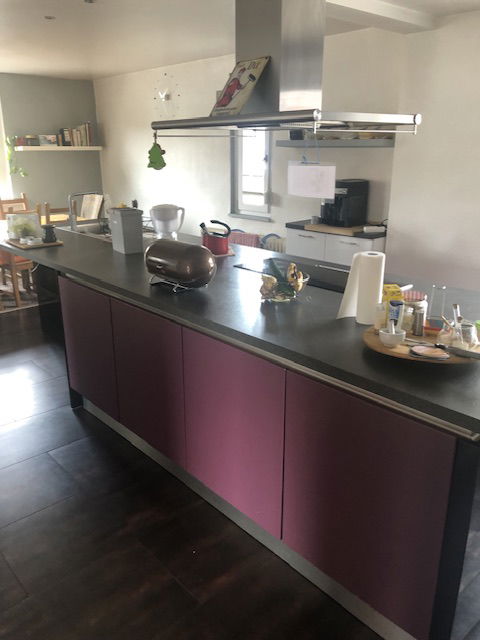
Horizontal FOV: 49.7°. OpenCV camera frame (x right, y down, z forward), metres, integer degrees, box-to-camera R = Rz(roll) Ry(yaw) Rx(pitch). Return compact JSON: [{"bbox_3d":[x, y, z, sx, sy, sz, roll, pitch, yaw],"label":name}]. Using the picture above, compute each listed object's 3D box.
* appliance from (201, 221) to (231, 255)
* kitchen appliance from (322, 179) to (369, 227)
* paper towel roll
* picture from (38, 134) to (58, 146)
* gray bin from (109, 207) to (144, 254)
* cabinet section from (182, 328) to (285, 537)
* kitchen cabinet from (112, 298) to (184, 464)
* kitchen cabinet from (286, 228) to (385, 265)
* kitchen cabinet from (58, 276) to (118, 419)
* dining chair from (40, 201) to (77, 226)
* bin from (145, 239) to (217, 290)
[{"bbox_3d":[-0.145,-0.507,3.164,0.205,0.195,0.167,9,20,26],"label":"appliance"},{"bbox_3d":[0.928,-1.033,4.590,0.360,0.375,0.295,-16,24,-39],"label":"kitchen appliance"},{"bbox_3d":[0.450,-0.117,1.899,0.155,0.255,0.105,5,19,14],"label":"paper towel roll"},{"bbox_3d":[-2.609,-2.444,7.059,0.265,0.150,0.030,-16,24,-39],"label":"picture"},{"bbox_3d":[-0.723,-0.578,3.333,0.145,0.272,0.205,-12,22,-34],"label":"gray bin"},{"bbox_3d":[0.169,0.372,2.261,0.580,0.706,0.600,-16,24,-40],"label":"cabinet section"},{"bbox_3d":[-0.237,0.230,2.648,0.560,0.700,0.600,-16,24,-39],"label":"kitchen cabinet"},{"bbox_3d":[0.976,-0.408,4.844,0.580,0.860,0.931,-16,24,-39],"label":"kitchen cabinet"},{"bbox_3d":[-0.638,0.093,3.072,0.560,0.700,0.600,-16,24,-39],"label":"kitchen cabinet"},{"bbox_3d":[-2.253,-0.977,6.444,0.425,0.980,0.460,-16,24,-39],"label":"dining chair"},{"bbox_3d":[-0.280,-0.260,2.417,0.200,0.207,0.375,-16,24,-39],"label":"bin"}]

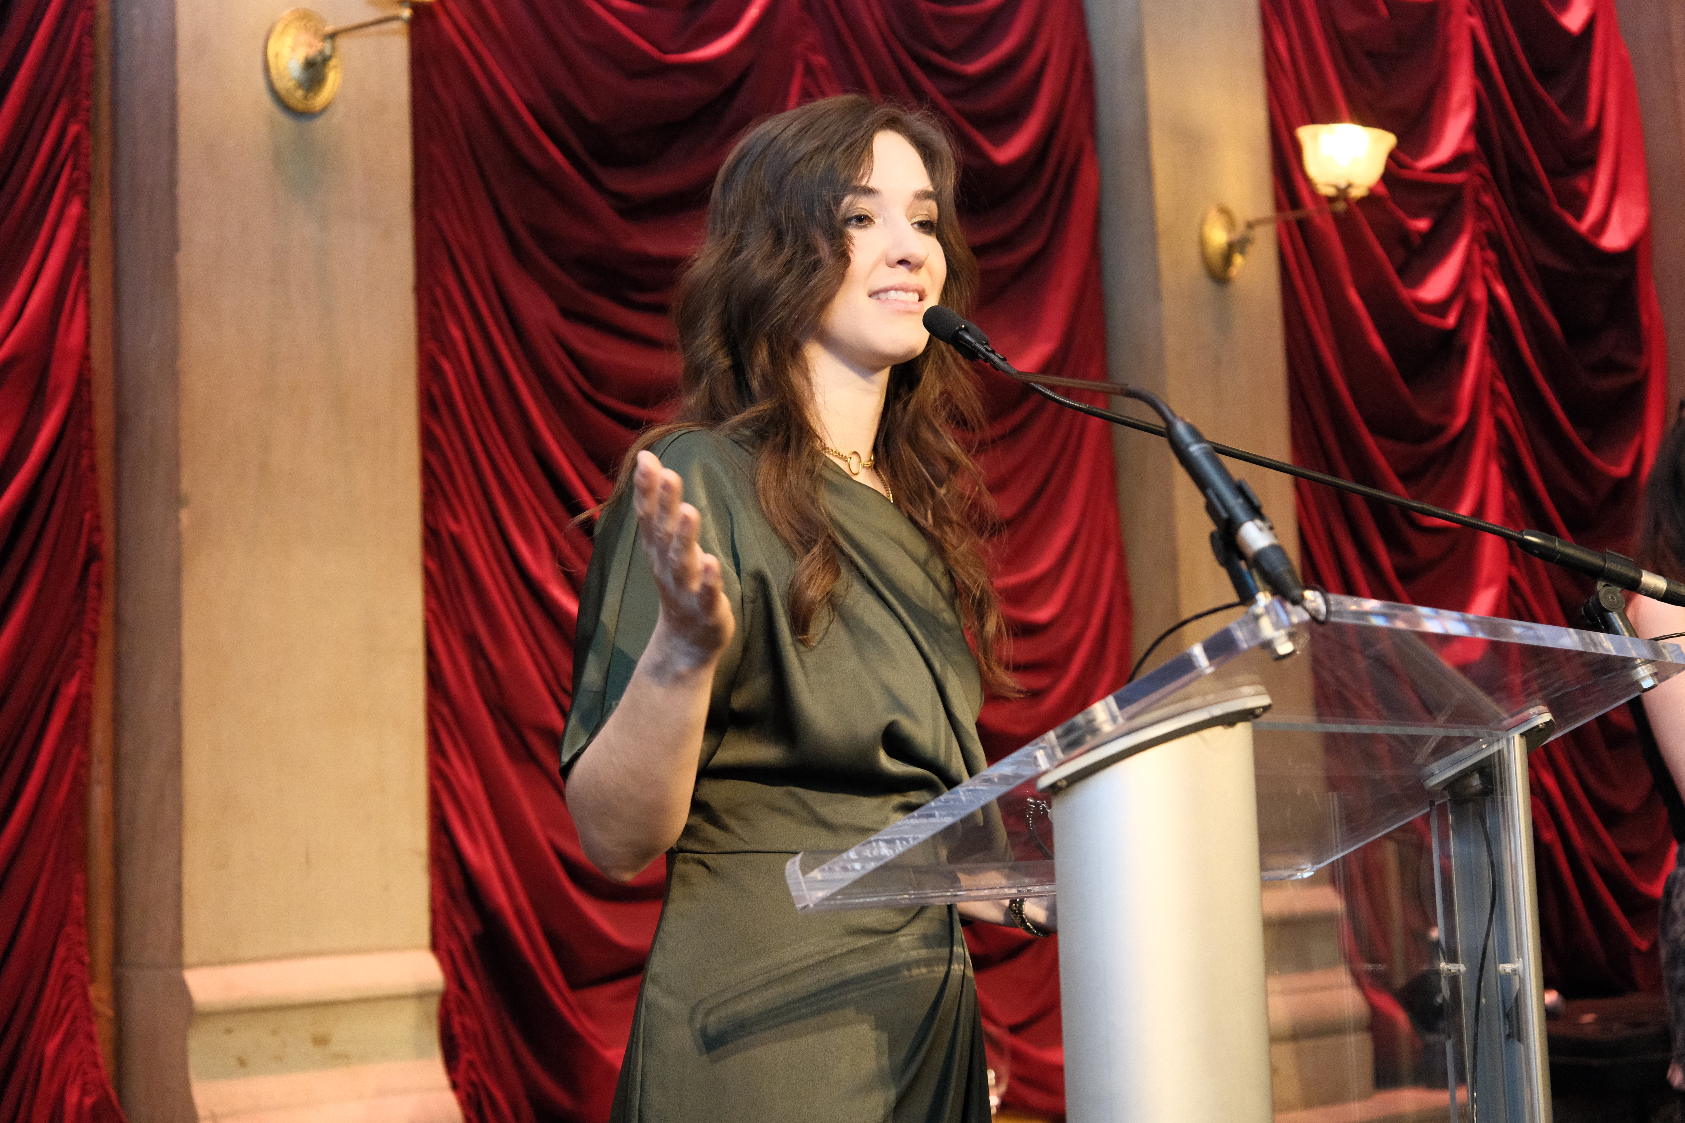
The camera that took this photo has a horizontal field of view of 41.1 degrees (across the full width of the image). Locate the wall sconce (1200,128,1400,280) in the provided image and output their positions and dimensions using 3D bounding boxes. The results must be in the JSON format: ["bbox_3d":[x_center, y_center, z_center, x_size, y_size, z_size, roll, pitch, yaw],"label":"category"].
[{"bbox_3d":[0.862,-0.672,4.198,0.180,0.225,0.380,3,-9,-39],"label":"wall sconce"}]

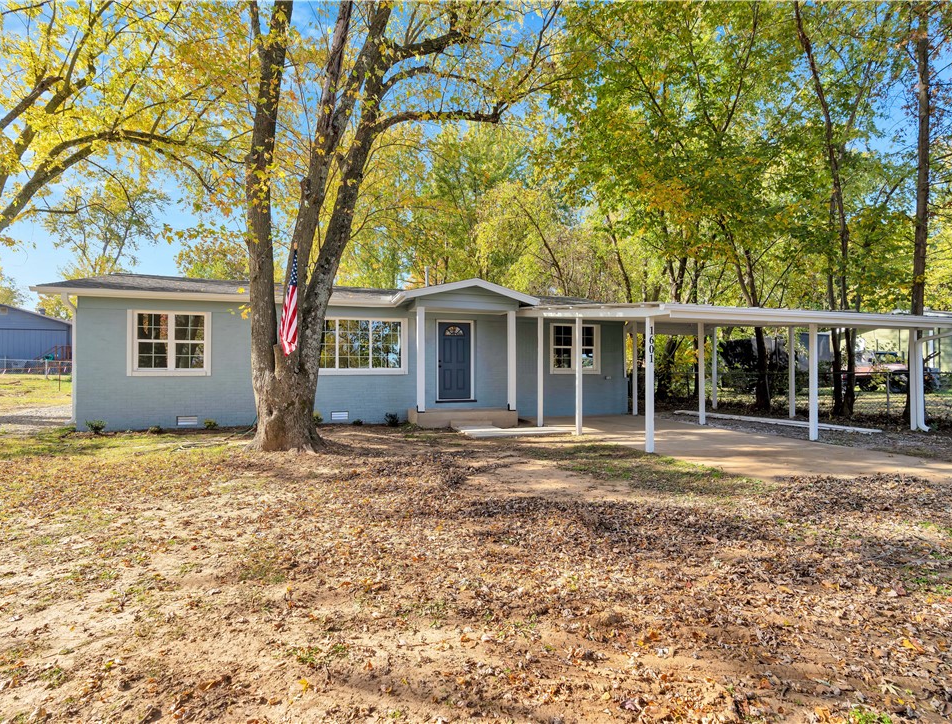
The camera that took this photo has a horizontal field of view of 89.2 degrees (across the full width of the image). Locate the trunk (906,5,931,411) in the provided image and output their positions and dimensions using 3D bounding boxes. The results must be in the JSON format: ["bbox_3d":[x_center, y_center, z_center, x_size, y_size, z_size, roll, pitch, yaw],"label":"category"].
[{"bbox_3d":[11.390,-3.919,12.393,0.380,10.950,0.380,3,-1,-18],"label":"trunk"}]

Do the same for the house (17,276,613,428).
[{"bbox_3d":[-2.838,-0.424,14.917,14.500,3.950,8.700,0,-1,-18],"label":"house"}]

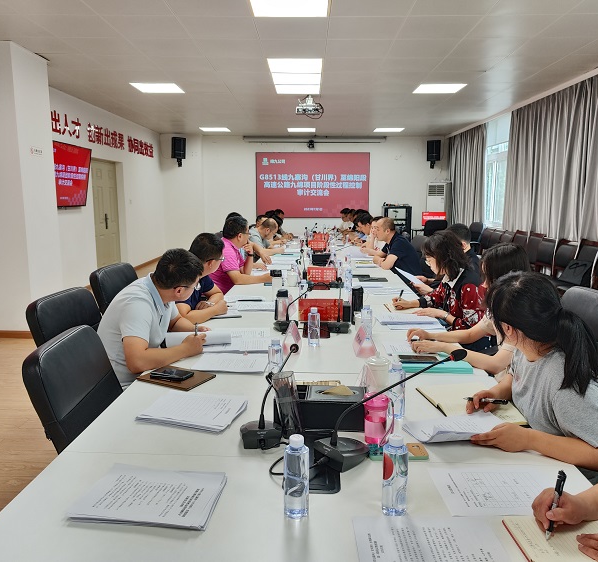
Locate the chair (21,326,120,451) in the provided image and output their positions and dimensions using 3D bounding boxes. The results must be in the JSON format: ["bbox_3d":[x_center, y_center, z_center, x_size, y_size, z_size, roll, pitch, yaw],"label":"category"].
[{"bbox_3d":[-0.531,0.674,1.777,0.640,0.980,0.600,-1,8,-4],"label":"chair"}]

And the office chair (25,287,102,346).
[{"bbox_3d":[-0.890,0.564,2.450,0.640,0.970,0.580,3,10,18],"label":"office chair"}]

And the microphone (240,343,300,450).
[{"bbox_3d":[-0.076,0.320,1.556,0.135,0.252,0.300,2,10,12],"label":"microphone"}]

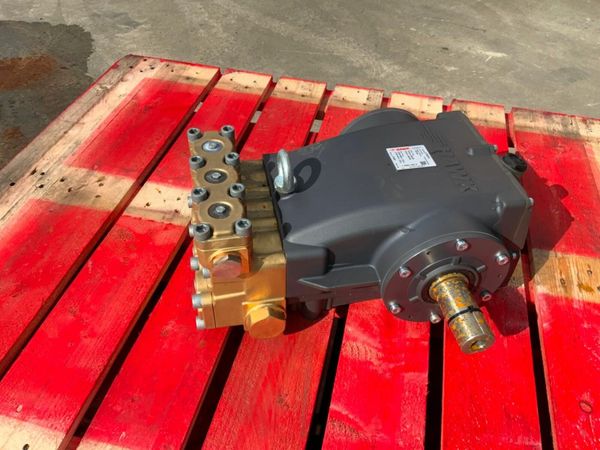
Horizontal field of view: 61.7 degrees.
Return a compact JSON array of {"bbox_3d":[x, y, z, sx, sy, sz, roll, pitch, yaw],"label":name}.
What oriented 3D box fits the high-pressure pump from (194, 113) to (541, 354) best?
[{"bbox_3d":[0.092,0.009,0.686,0.481,0.231,0.371,-7,45,-9],"label":"high-pressure pump"}]

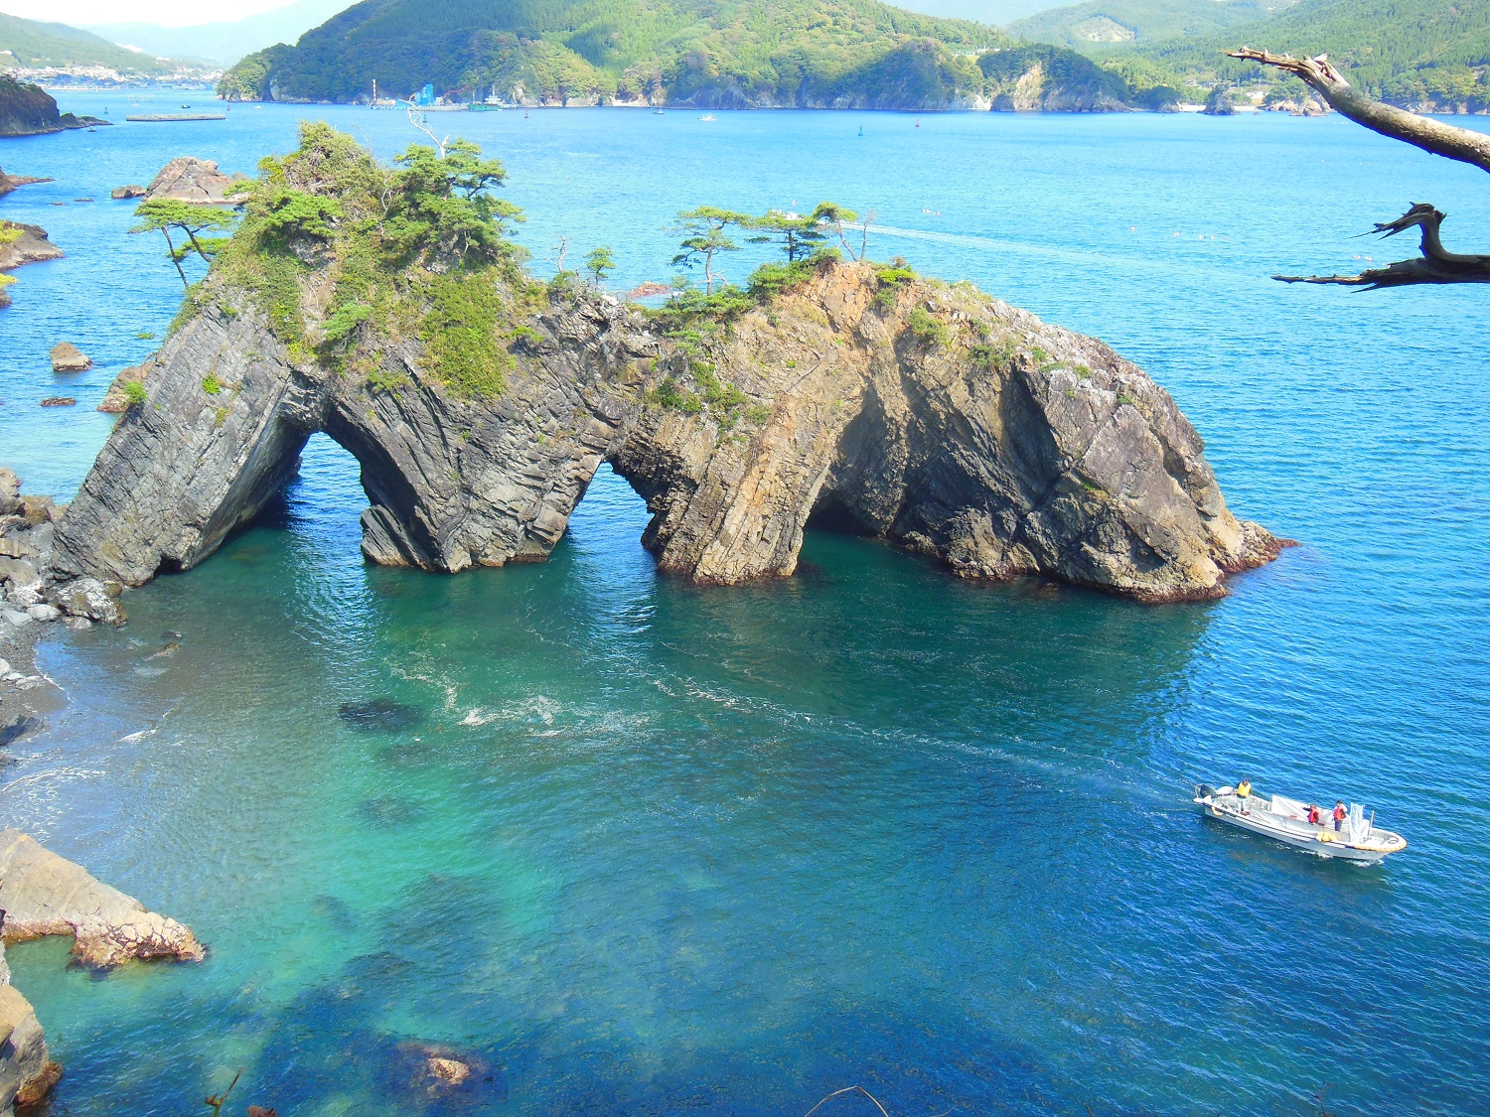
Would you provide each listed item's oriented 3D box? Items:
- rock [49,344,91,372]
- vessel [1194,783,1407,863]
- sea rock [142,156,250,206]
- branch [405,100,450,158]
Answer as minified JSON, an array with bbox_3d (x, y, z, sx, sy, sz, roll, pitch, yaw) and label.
[{"bbox_3d":[-76.803,-22.945,190.703,4.400,2.500,3.600,-6,17,-21],"label":"rock"},{"bbox_3d":[24.275,11.291,72.963,8.900,1.900,2.500,13,20,37],"label":"vessel"},{"bbox_3d":[-145.644,-100.181,443.784,28.000,10.800,19.000,-5,17,-17],"label":"sea rock"},{"bbox_3d":[-21.618,-29.273,114.404,3.100,3.900,1.600,-3,16,-10],"label":"branch"}]

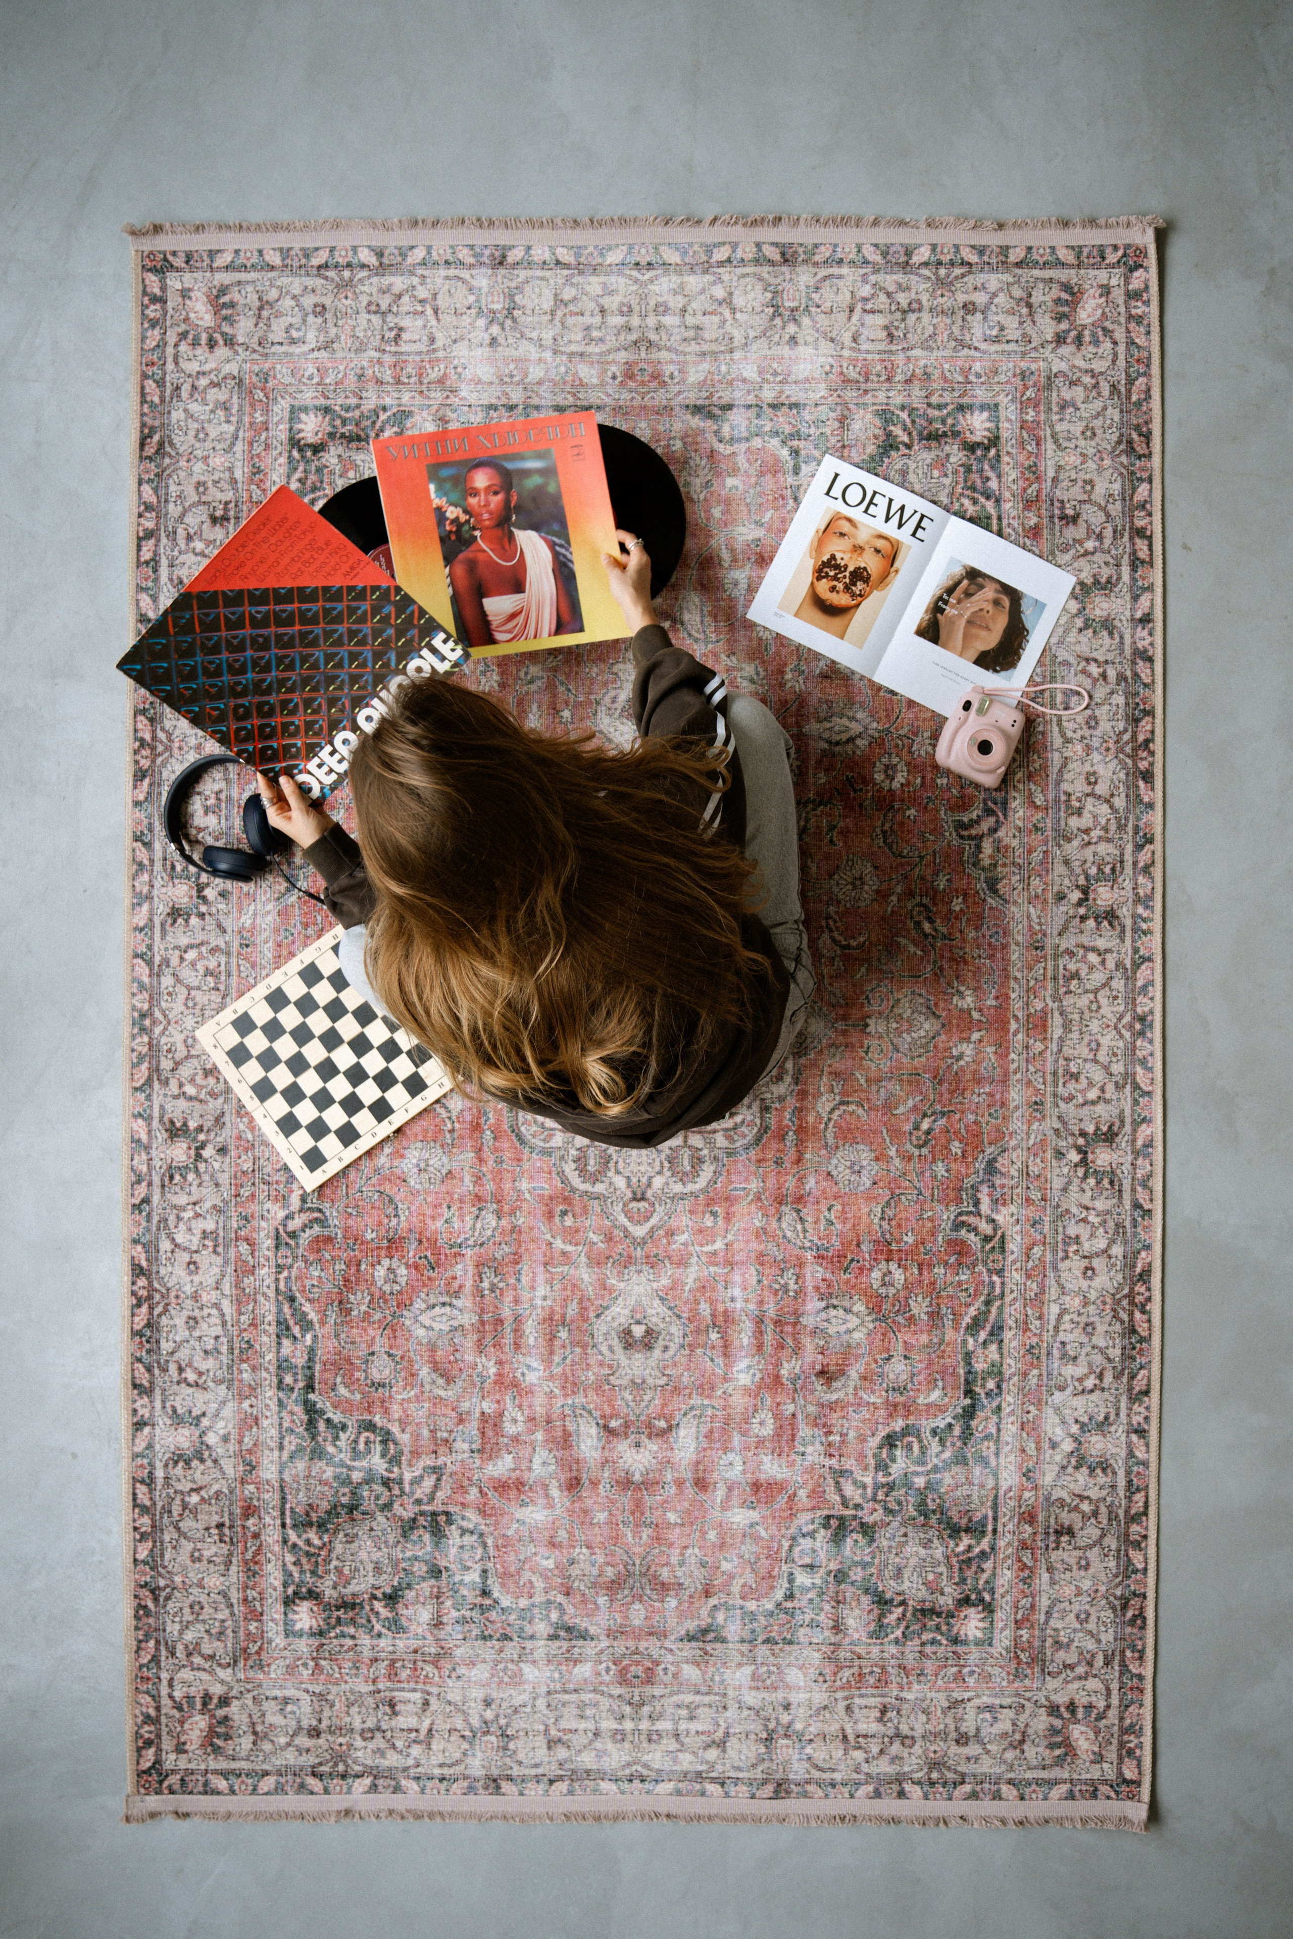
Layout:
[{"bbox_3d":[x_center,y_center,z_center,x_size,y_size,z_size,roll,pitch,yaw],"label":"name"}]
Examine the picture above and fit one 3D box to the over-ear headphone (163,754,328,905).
[{"bbox_3d":[-0.595,-0.213,2.210,0.195,0.080,0.180,33,91,1],"label":"over-ear headphone"}]

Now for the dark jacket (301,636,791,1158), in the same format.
[{"bbox_3d":[-0.062,-0.079,1.919,0.610,0.550,0.625,-27,90,1],"label":"dark jacket"}]

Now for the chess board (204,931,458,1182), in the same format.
[{"bbox_3d":[-0.469,0.127,2.239,0.284,0.022,0.287,-36,90,1],"label":"chess board"}]

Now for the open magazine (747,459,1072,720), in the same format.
[{"bbox_3d":[0.393,-0.549,2.231,0.412,0.009,0.267,26,91,1],"label":"open magazine"}]

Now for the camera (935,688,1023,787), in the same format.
[{"bbox_3d":[0.488,-0.336,2.199,0.107,0.067,0.121,25,91,1],"label":"camera"}]

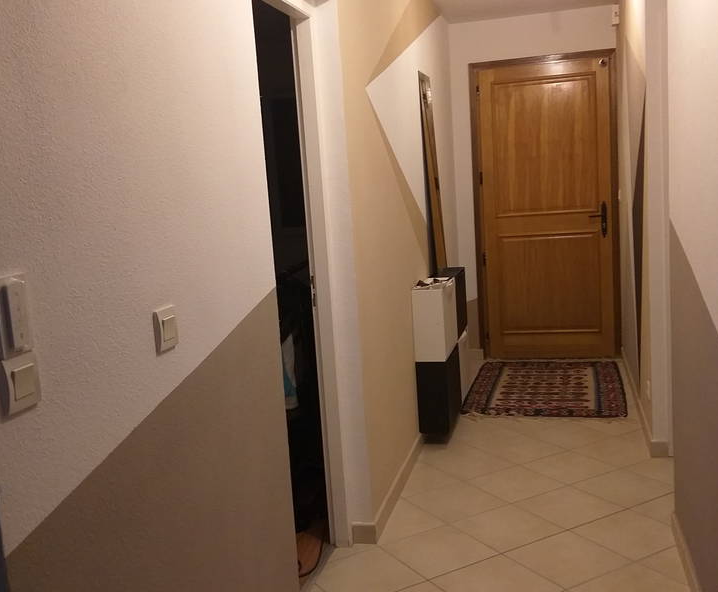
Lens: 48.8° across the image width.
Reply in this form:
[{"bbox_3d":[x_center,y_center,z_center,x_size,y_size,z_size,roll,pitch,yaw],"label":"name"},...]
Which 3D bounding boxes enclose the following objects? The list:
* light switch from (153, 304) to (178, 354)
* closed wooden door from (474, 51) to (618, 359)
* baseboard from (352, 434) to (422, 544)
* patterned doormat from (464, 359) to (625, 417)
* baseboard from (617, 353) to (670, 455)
[{"bbox_3d":[-0.380,0.065,1.565,0.013,0.079,0.076,-2,9,15],"label":"light switch"},{"bbox_3d":[1.402,-0.612,5.913,0.956,2.203,0.065,-2,9,15],"label":"closed wooden door"},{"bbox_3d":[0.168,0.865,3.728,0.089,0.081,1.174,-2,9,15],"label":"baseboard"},{"bbox_3d":[1.254,0.597,5.303,0.961,0.011,1.404,-2,9,15],"label":"patterned doormat"},{"bbox_3d":[1.730,0.590,4.880,0.082,0.081,2.092,-2,9,15],"label":"baseboard"}]

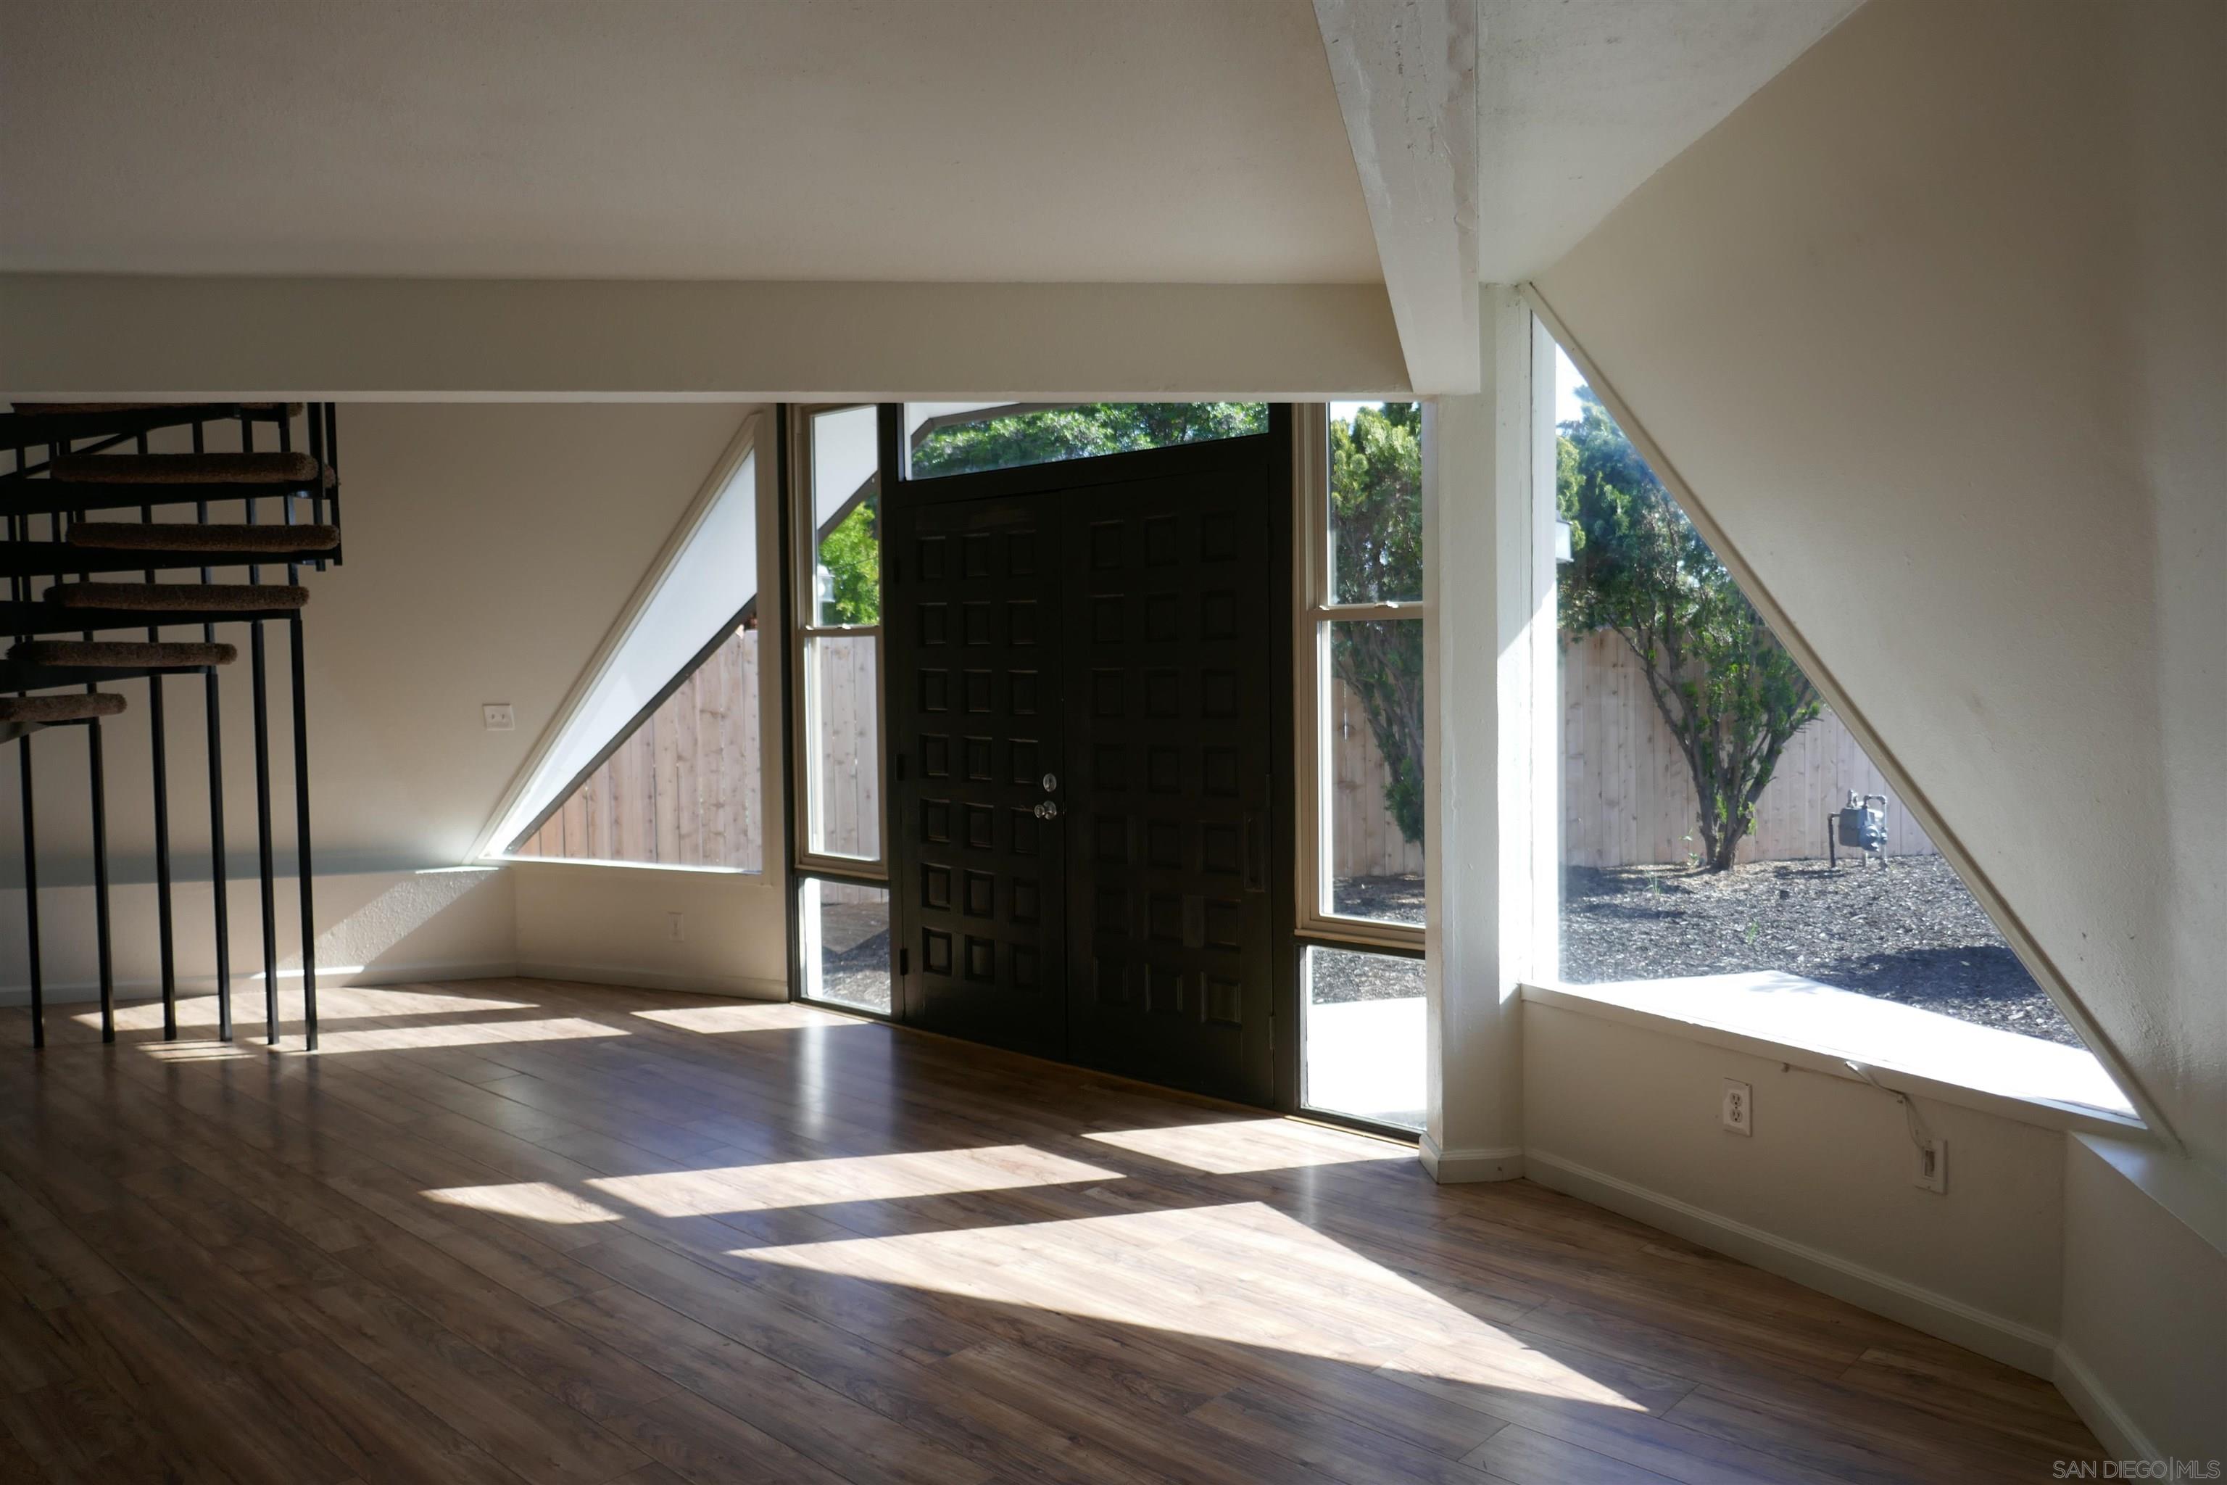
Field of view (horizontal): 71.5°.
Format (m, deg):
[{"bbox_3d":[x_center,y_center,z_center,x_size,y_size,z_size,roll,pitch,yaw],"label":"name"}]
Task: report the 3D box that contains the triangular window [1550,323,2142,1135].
[{"bbox_3d":[1.520,-0.171,3.436,0.060,1.697,1.453,-2,3,-29],"label":"triangular window"}]

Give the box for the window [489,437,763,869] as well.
[{"bbox_3d":[-2.213,-0.364,6.884,1.602,1.848,0.060,1,3,25],"label":"window"}]

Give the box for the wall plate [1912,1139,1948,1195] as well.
[{"bbox_3d":[1.676,0.869,3.169,0.012,0.115,0.071,-2,3,-29],"label":"wall plate"}]

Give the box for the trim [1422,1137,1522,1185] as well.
[{"bbox_3d":[0.980,1.136,4.257,0.240,0.082,0.202,-1,3,-8],"label":"trim"}]

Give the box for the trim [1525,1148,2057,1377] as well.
[{"bbox_3d":[1.457,1.162,3.568,0.020,0.082,1.406,-2,3,-29],"label":"trim"}]

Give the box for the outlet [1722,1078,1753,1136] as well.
[{"bbox_3d":[1.446,0.847,3.583,0.012,0.120,0.074,-2,3,-29],"label":"outlet"}]

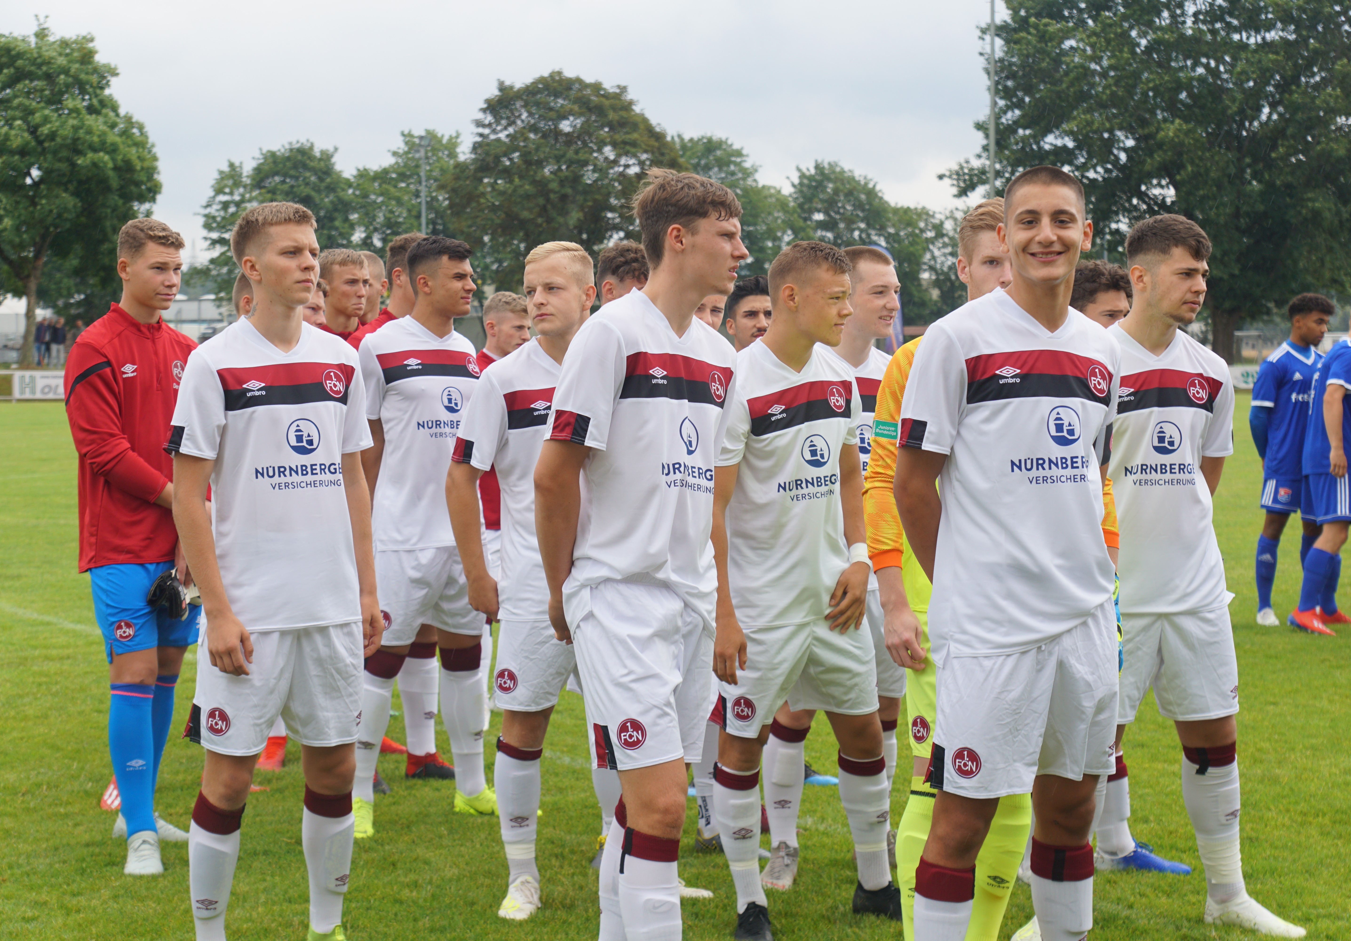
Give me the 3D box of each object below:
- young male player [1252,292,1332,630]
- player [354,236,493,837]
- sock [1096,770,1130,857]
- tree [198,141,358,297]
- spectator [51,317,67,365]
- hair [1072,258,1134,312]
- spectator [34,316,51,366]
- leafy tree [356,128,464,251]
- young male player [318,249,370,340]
[{"bbox_3d":[3.370,-0.070,14.400,0.520,1.780,0.340,-2,3,-36],"label":"young male player"},{"bbox_3d":[-0.748,0.183,8.191,0.540,1.820,0.420,-1,3,-28],"label":"player"},{"bbox_3d":[1.229,0.956,7.400,0.130,0.280,0.120,1,3,15],"label":"sock"},{"bbox_3d":[-20.431,-10.744,135.000,8.200,12.200,8.000,0,3,0],"label":"tree"},{"bbox_3d":[-22.067,-4.579,94.000,0.520,1.780,0.330,-1,3,-20],"label":"spectator"},{"bbox_3d":[1.185,-0.513,7.400,0.220,0.165,0.180,2,3,42],"label":"hair"},{"bbox_3d":[-21.938,-4.457,91.040,0.550,1.750,0.400,-1,3,-25],"label":"spectator"},{"bbox_3d":[-13.775,-11.032,137.000,7.200,13.400,7.200,0,2,-5],"label":"leafy tree"},{"bbox_3d":[-1.132,0.152,9.000,0.520,1.810,0.320,-2,3,-38],"label":"young male player"}]

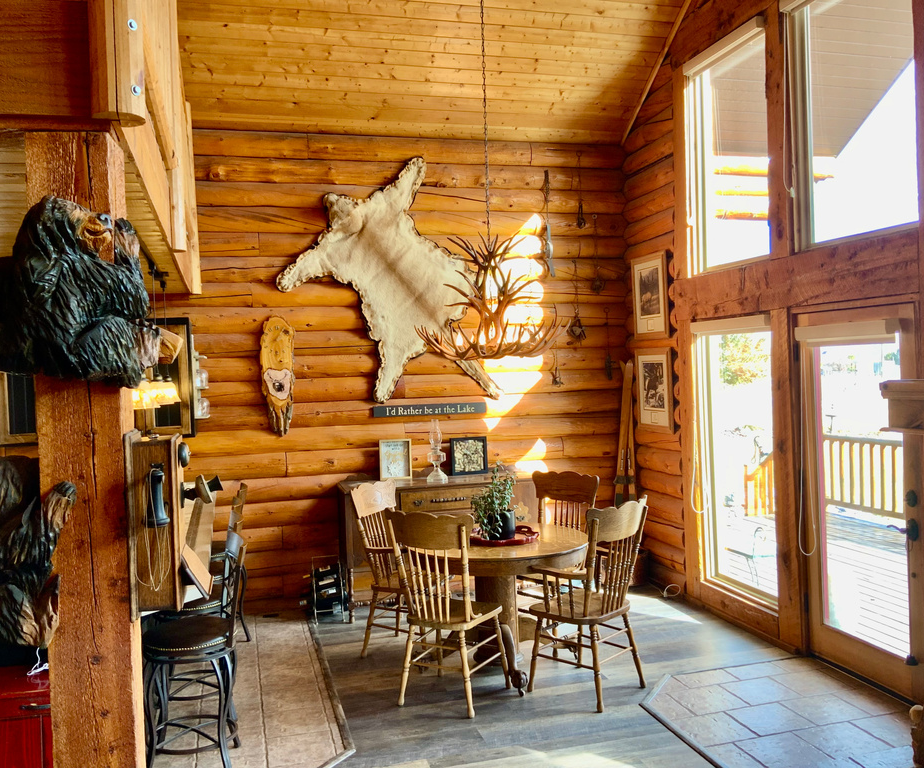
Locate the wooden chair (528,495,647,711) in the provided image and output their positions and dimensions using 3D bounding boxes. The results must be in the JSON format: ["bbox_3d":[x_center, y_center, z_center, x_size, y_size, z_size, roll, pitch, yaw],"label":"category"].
[{"bbox_3d":[0.701,1.179,4.810,0.550,1.070,0.530,-1,1,45],"label":"wooden chair"}]

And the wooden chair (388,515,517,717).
[{"bbox_3d":[-0.070,1.207,4.768,0.490,1.070,0.560,-2,1,28],"label":"wooden chair"}]

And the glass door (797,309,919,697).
[{"bbox_3d":[2.168,0.602,4.719,0.060,2.035,0.910,-2,1,-15],"label":"glass door"}]

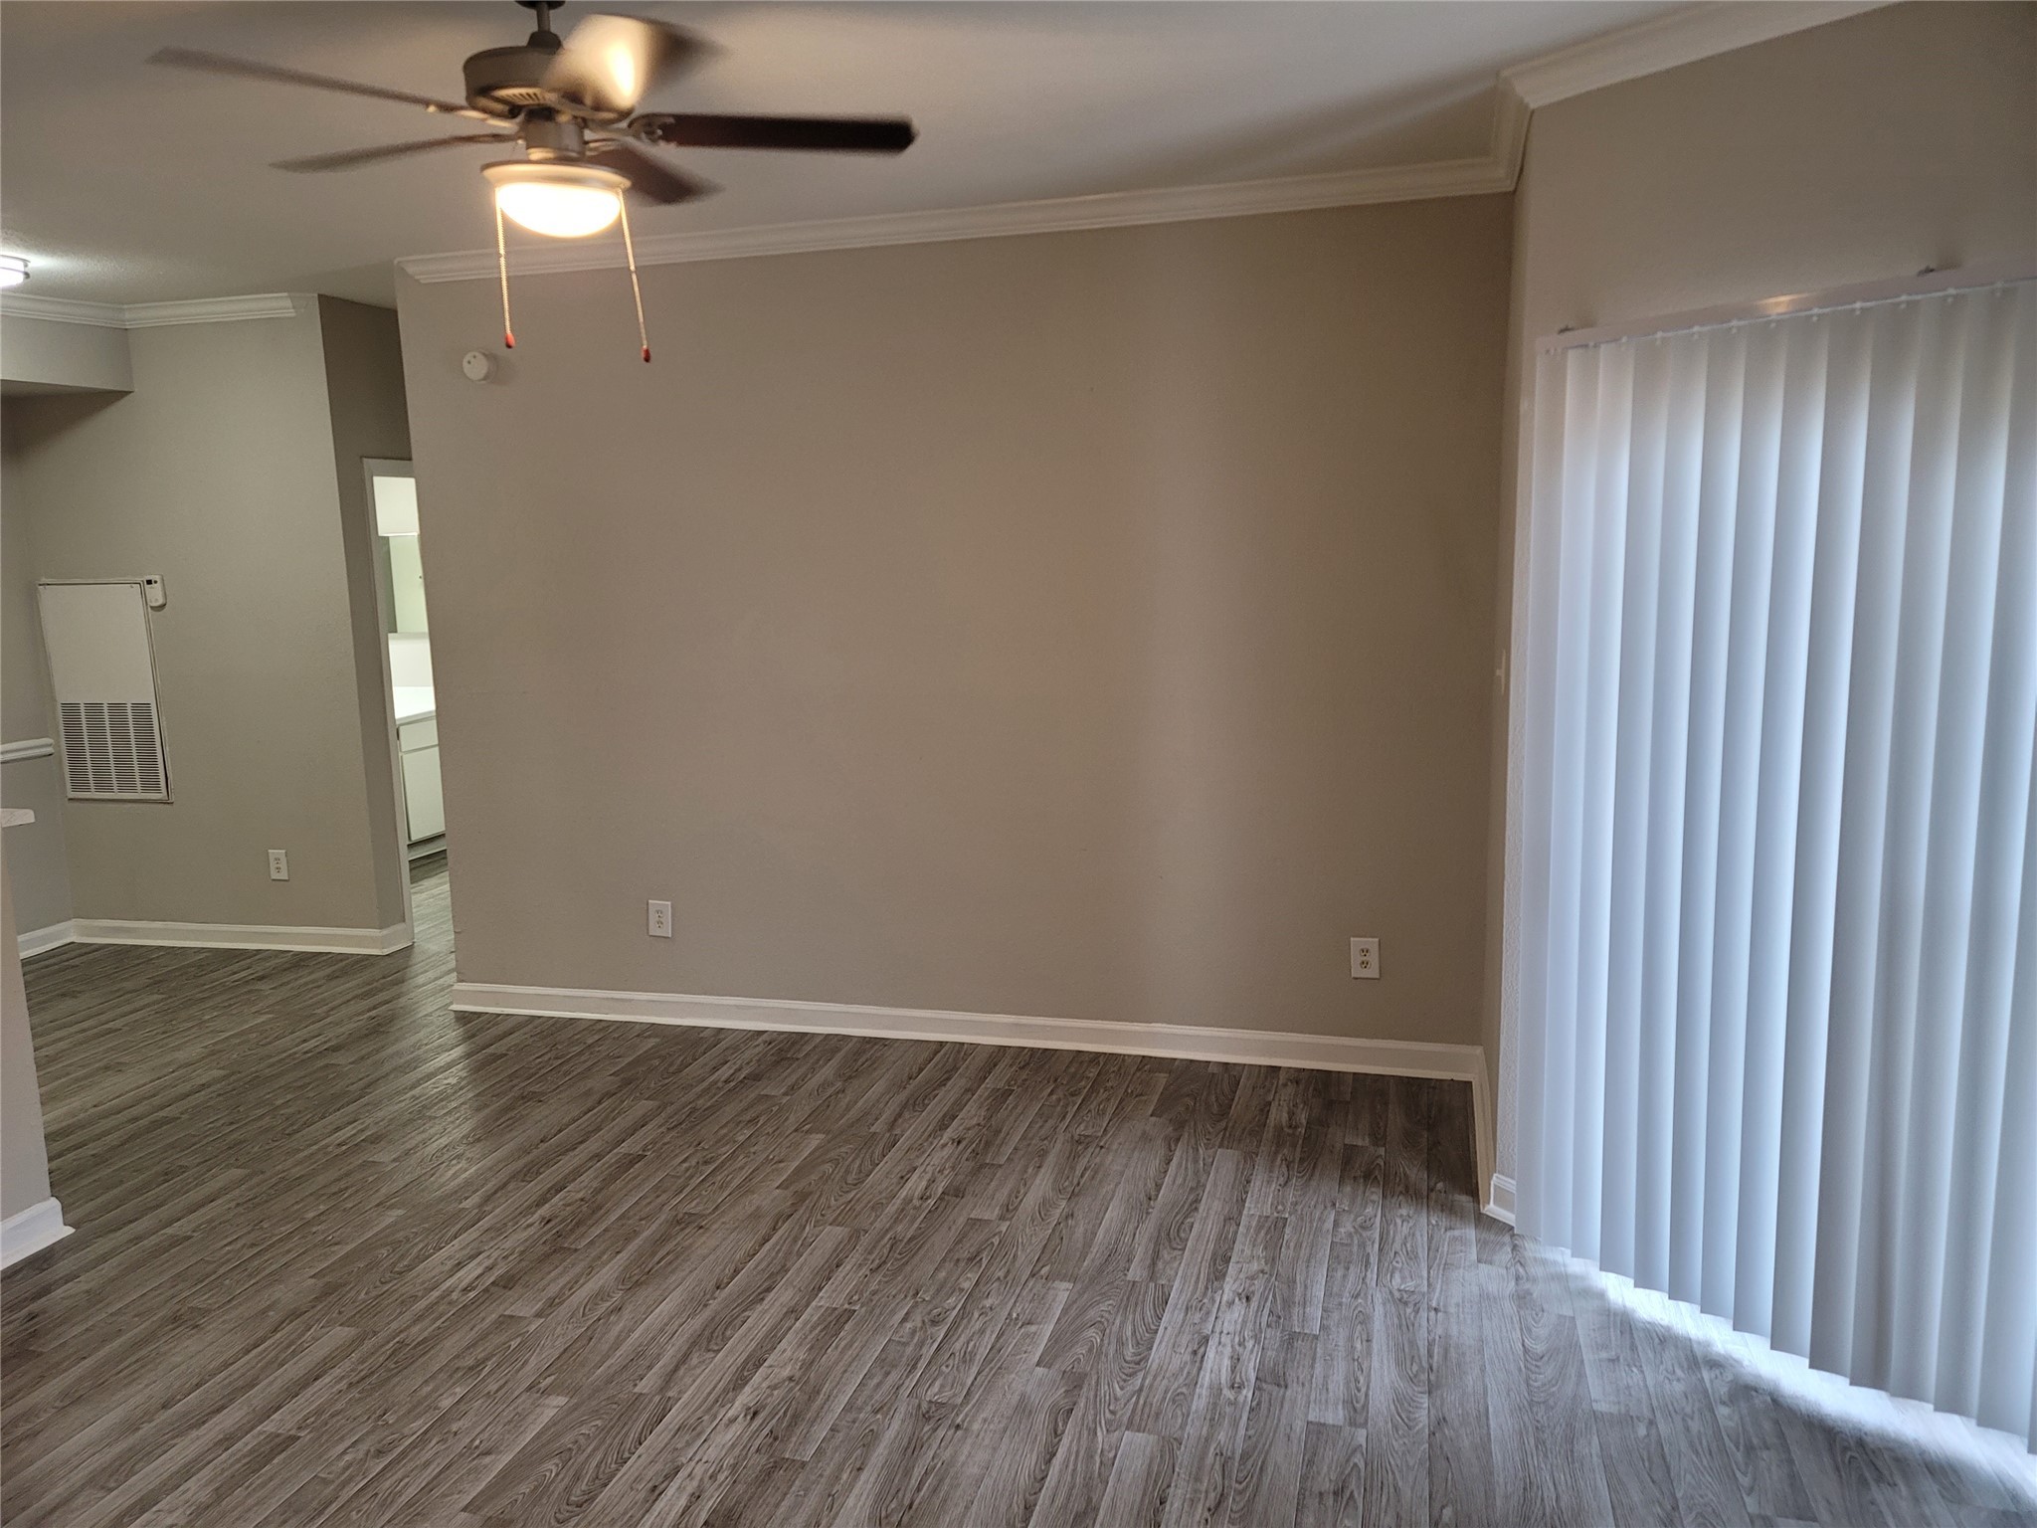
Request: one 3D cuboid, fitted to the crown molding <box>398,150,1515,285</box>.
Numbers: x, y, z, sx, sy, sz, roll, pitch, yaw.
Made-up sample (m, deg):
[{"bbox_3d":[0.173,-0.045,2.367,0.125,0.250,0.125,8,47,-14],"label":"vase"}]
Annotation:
[{"bbox_3d":[-0.373,-1.706,4.692,3.714,0.077,0.065,1,9,15],"label":"crown molding"}]

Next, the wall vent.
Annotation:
[{"bbox_3d":[-4.057,-0.322,6.547,0.579,0.986,0.030,1,9,15],"label":"wall vent"}]

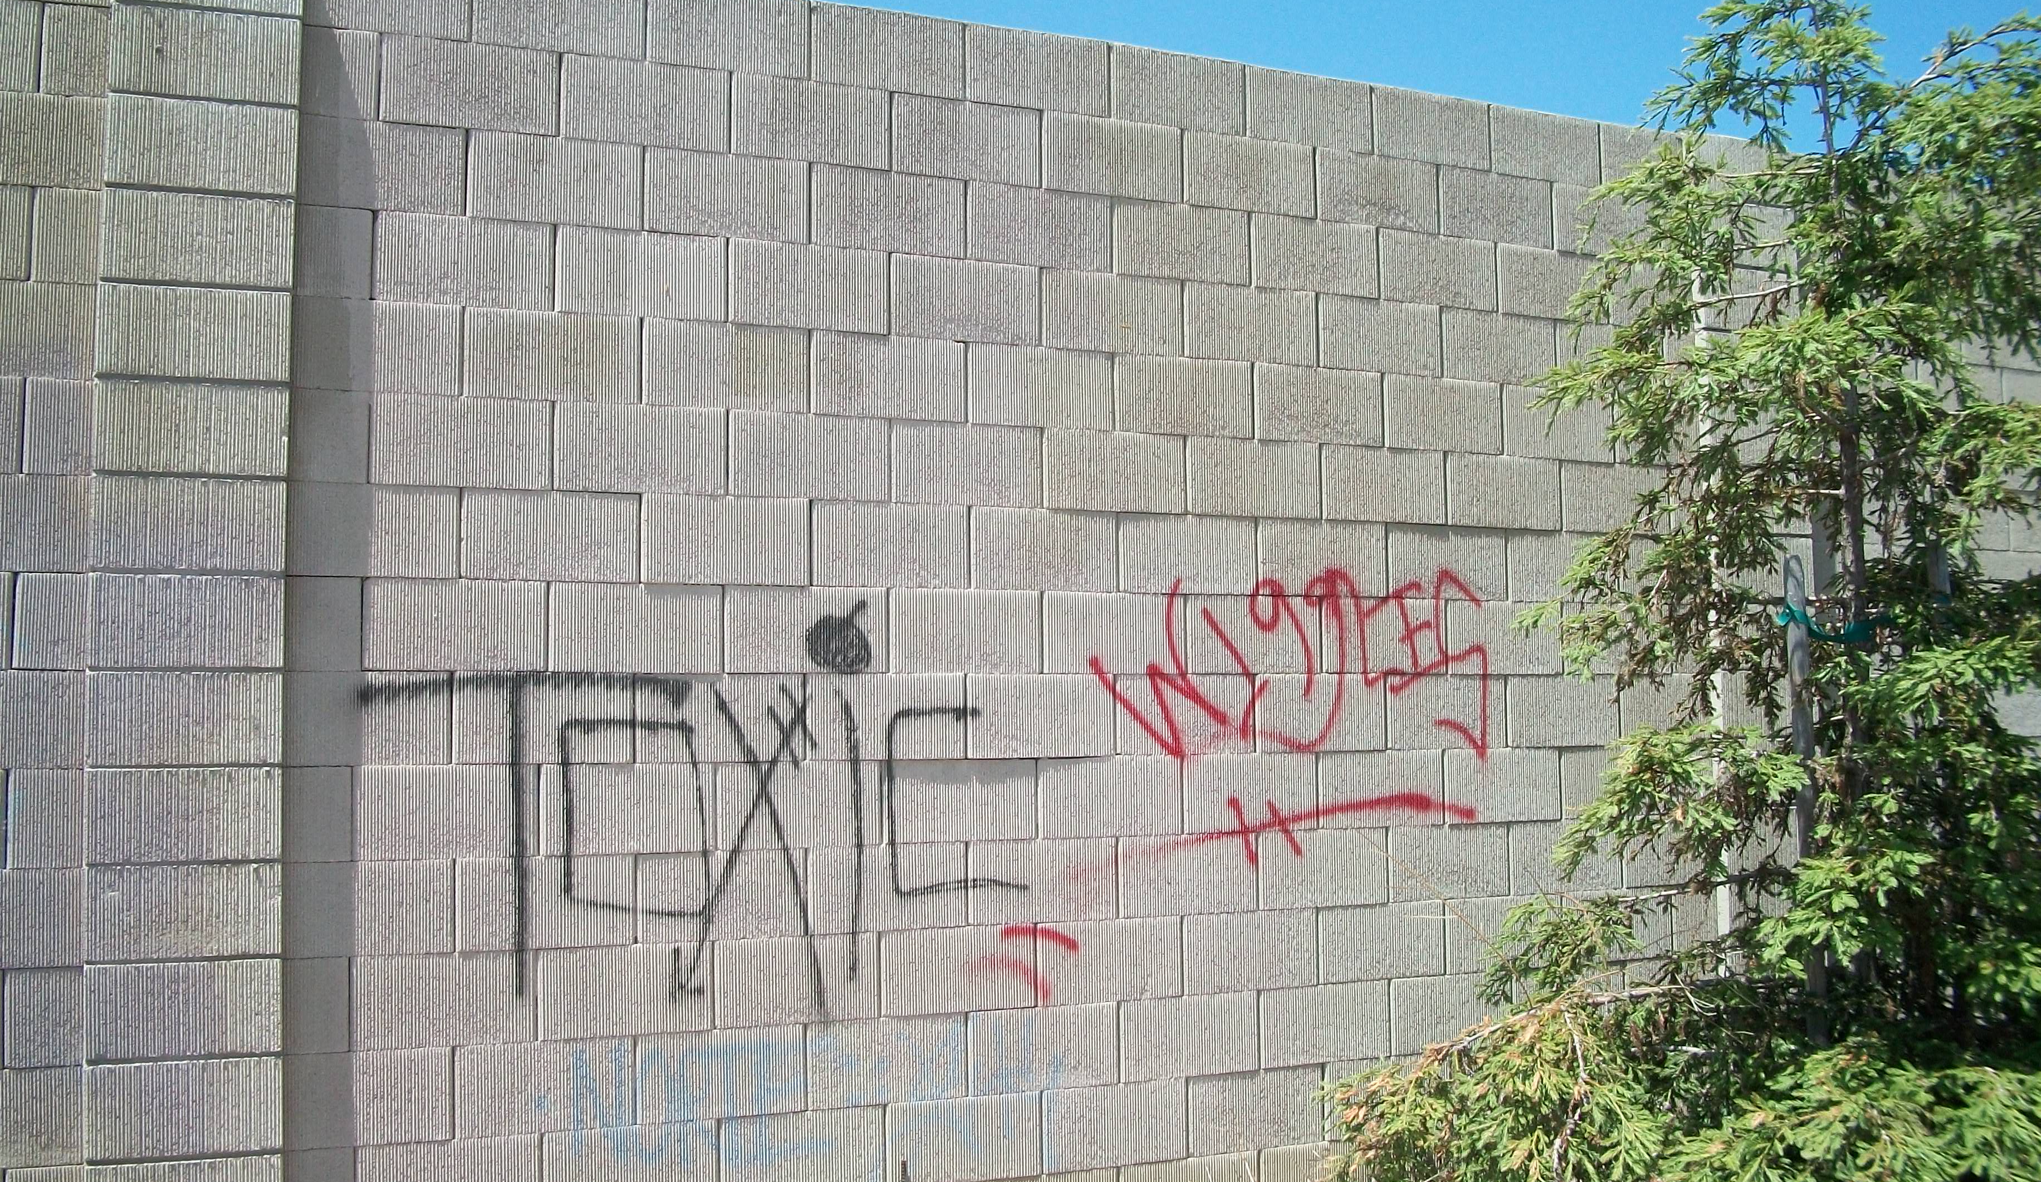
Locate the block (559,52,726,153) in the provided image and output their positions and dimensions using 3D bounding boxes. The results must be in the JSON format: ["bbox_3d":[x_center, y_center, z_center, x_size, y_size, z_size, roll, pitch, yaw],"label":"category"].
[{"bbox_3d":[-0.909,-1.129,4.465,0.400,0.197,0.170,1,-4,-23],"label":"block"}]

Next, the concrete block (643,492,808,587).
[{"bbox_3d":[-0.719,-0.114,4.484,0.400,0.197,0.170,1,-4,-23],"label":"concrete block"}]

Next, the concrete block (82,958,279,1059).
[{"bbox_3d":[-1.748,0.852,3.930,0.400,0.195,0.230,1,-3,-24],"label":"concrete block"}]

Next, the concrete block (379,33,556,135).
[{"bbox_3d":[-1.266,-1.127,4.296,0.397,0.197,0.170,1,-4,-23],"label":"concrete block"}]

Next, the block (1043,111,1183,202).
[{"bbox_3d":[0.197,-1.108,4.909,0.395,0.195,0.175,1,-3,-24],"label":"block"}]

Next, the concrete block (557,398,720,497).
[{"bbox_3d":[-0.915,-0.324,4.432,0.398,0.200,0.175,1,-4,-22],"label":"concrete block"}]

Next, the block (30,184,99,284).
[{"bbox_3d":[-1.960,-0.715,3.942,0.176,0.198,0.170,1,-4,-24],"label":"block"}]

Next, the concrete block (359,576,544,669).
[{"bbox_3d":[-1.274,0.072,4.191,0.395,0.195,0.175,1,-3,-24],"label":"concrete block"}]

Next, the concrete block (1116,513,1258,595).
[{"bbox_3d":[0.401,-0.092,4.963,0.400,0.197,0.170,1,-4,-23],"label":"concrete block"}]

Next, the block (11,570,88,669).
[{"bbox_3d":[-1.996,0.066,3.965,0.190,0.200,0.175,1,-4,-22],"label":"block"}]

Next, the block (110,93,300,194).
[{"bbox_3d":[-1.758,-0.932,4.055,0.385,0.197,0.200,1,-4,-23],"label":"block"}]

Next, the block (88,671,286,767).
[{"bbox_3d":[-1.746,0.266,3.943,0.400,0.198,0.200,1,-4,-24],"label":"block"}]

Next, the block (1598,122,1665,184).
[{"bbox_3d":[1.836,-1.248,5.639,0.397,0.197,0.170,1,-4,-23],"label":"block"}]

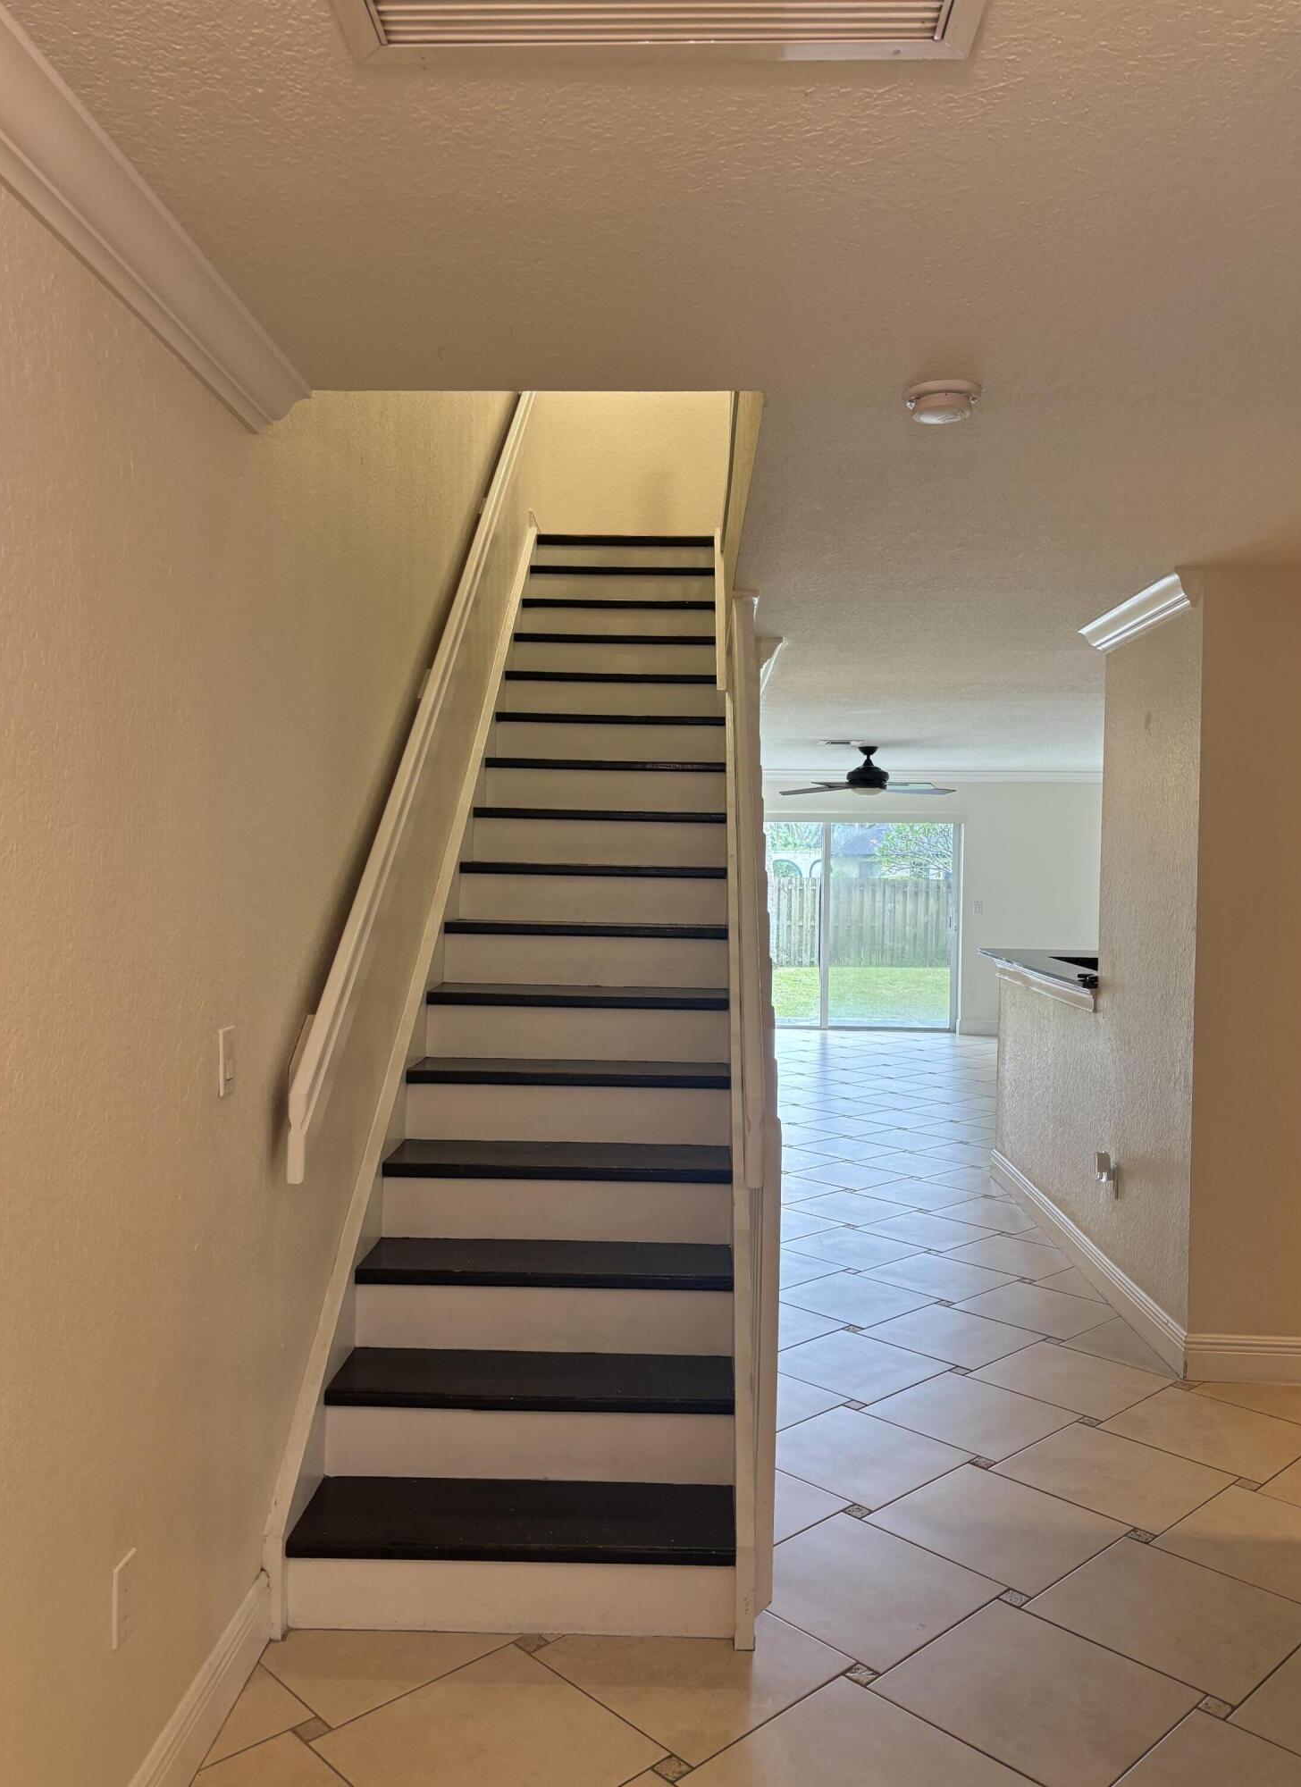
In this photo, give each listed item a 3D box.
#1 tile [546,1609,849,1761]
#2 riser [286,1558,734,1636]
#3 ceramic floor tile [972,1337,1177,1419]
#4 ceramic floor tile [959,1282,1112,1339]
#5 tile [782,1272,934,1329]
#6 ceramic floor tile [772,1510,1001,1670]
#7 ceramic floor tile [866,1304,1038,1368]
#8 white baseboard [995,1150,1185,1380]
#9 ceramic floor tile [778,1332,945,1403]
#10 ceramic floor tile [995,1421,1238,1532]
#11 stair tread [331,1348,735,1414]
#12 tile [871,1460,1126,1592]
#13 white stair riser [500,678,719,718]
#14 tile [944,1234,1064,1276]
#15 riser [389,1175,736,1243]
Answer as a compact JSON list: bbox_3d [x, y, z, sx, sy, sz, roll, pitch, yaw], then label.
[{"bbox_3d":[0.083,1.500,2.623,0.454,0.010,0.454,0,2,-43],"label":"tile"},{"bbox_3d":[-0.273,1.395,2.676,0.883,0.152,0.020,1,1,0],"label":"riser"},{"bbox_3d":[1.261,1.463,4.036,0.447,0.010,0.447,0,2,-43],"label":"ceramic floor tile"},{"bbox_3d":[1.345,1.445,4.638,0.448,0.012,0.448,0,2,-43],"label":"ceramic floor tile"},{"bbox_3d":[0.730,1.460,4.829,0.454,0.010,0.454,0,2,-43],"label":"tile"},{"bbox_3d":[0.451,1.498,2.899,0.454,0.010,0.454,0,2,-43],"label":"ceramic floor tile"},{"bbox_3d":[0.985,1.444,4.367,0.448,0.012,0.448,0,2,-43],"label":"ceramic floor tile"},{"bbox_3d":[1.680,1.389,5.426,0.016,0.137,2.695,1,1,2],"label":"white baseboard"},{"bbox_3d":[0.637,1.472,4.186,0.454,0.010,0.454,0,2,-43],"label":"ceramic floor tile"},{"bbox_3d":[1.188,1.495,3.450,0.454,0.010,0.454,0,2,-43],"label":"ceramic floor tile"},{"bbox_3d":[-0.257,1.095,3.024,0.883,0.035,0.259,1,1,2],"label":"stair tread"},{"bbox_3d":[0.805,1.467,3.107,0.448,0.012,0.448,0,2,-43],"label":"tile"},{"bbox_3d":[-0.146,-0.766,5.398,0.872,0.159,0.019,1,1,2],"label":"white stair riser"},{"bbox_3d":[1.447,1.441,5.311,0.448,0.010,0.448,0,2,-43],"label":"tile"},{"bbox_3d":[-0.241,0.816,3.470,0.898,0.160,0.020,1,1,2],"label":"riser"}]

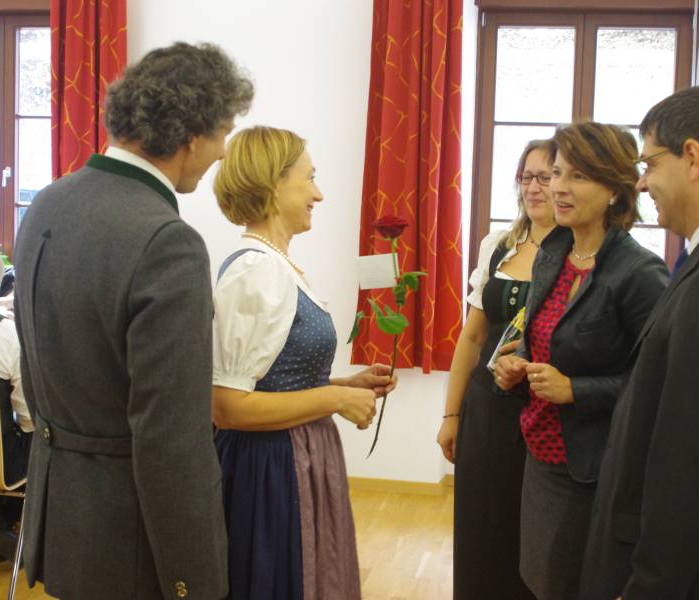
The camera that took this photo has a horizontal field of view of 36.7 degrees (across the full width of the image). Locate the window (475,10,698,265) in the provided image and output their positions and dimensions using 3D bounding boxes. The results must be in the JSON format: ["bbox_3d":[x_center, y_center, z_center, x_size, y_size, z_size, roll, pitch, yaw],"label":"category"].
[{"bbox_3d":[1.223,-0.664,5.671,1.115,1.772,0.100,3,4,11],"label":"window"}]

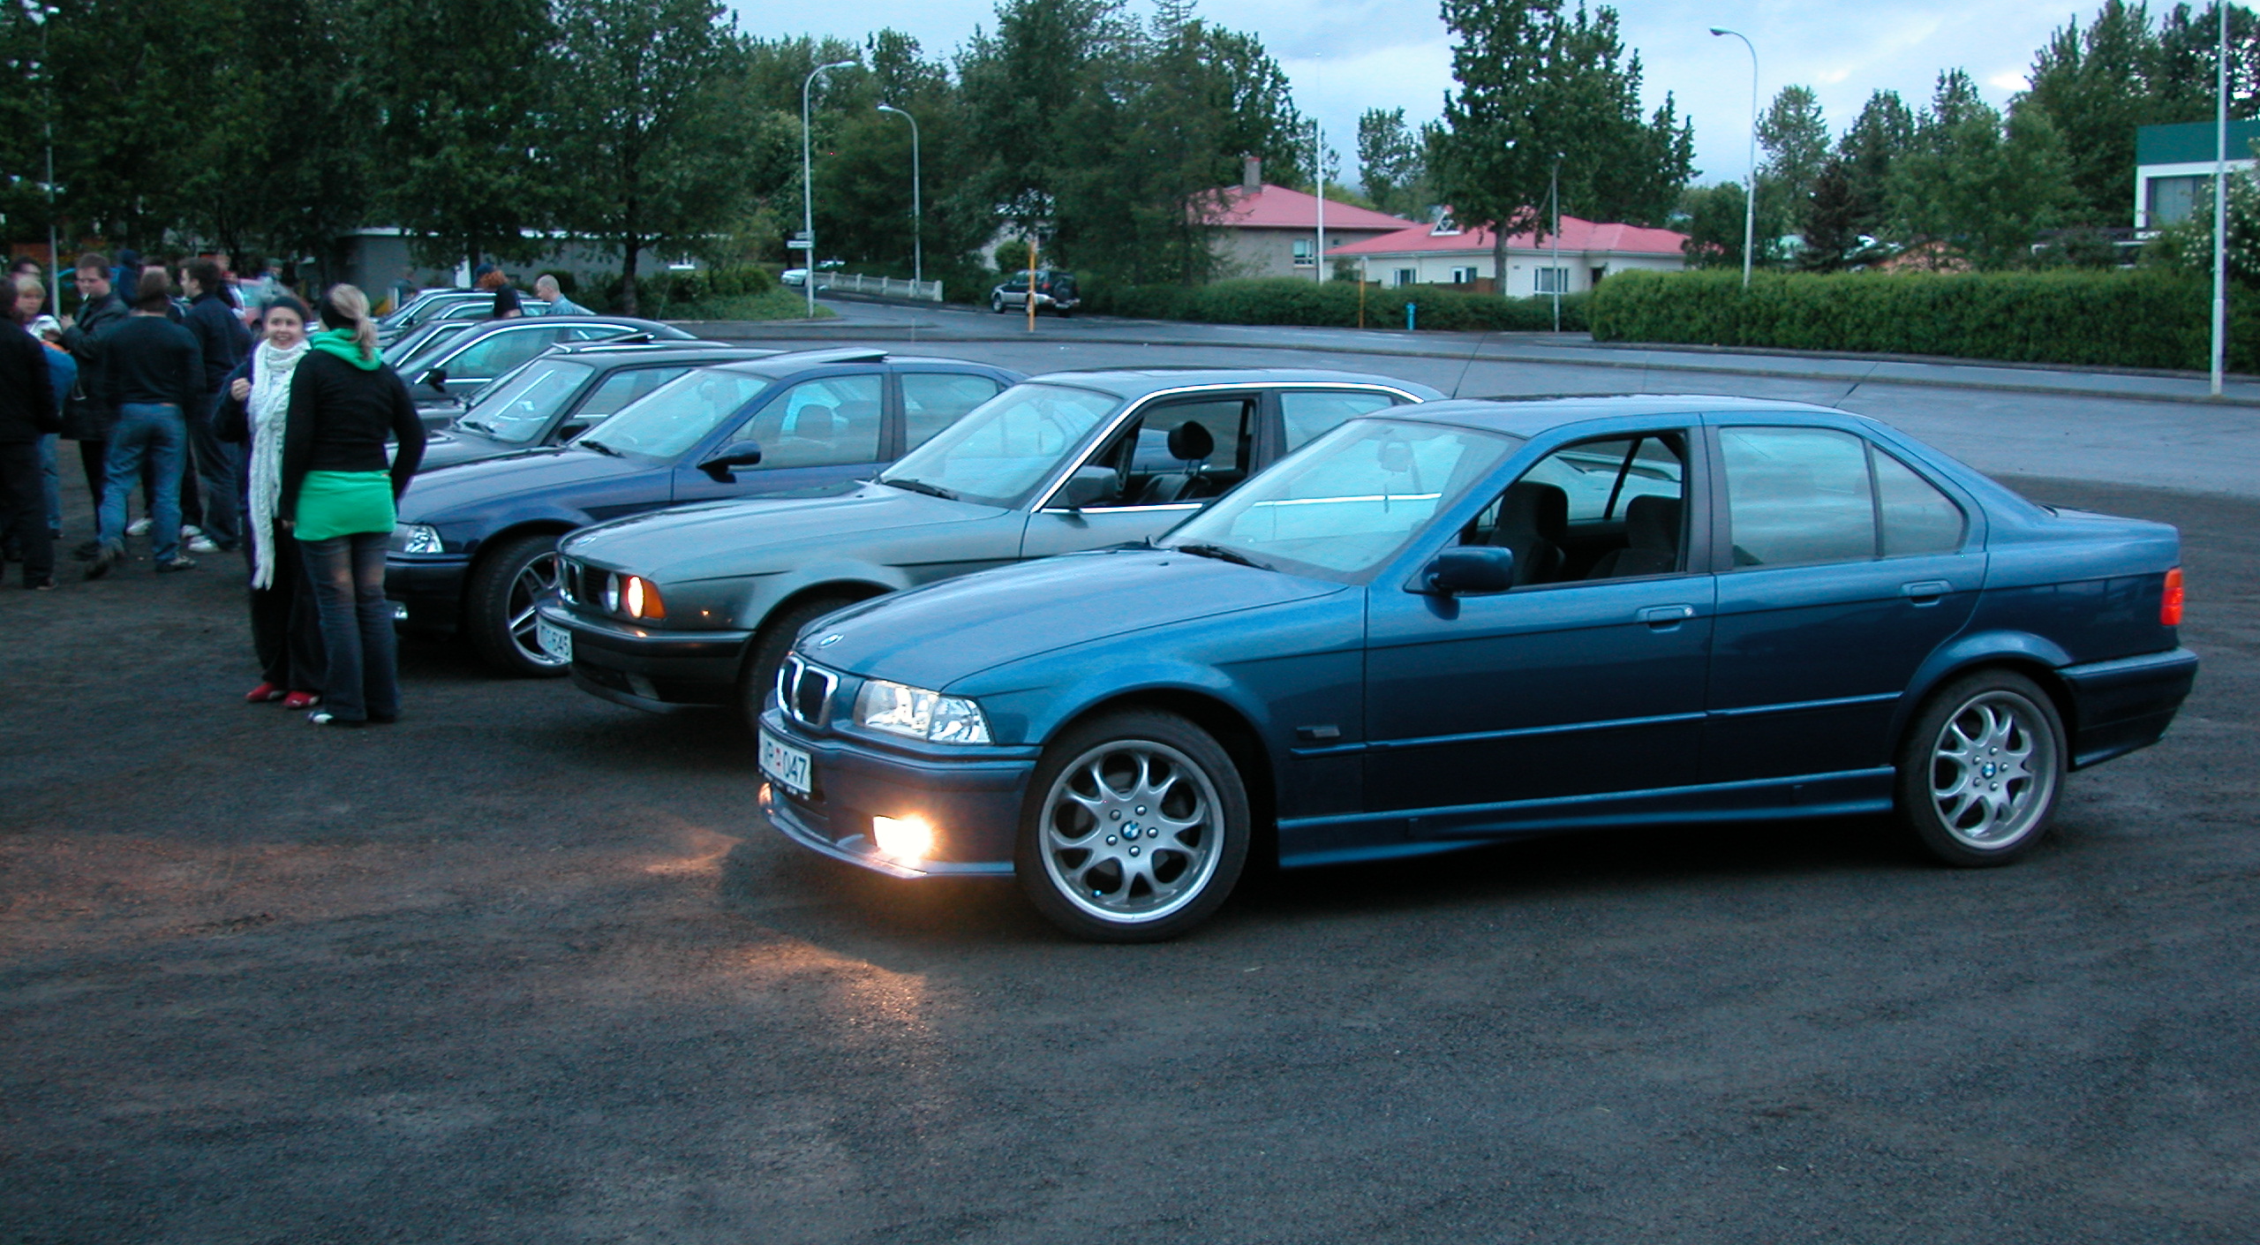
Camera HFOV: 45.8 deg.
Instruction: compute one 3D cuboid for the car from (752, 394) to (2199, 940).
[{"bbox_3d":[1.114,0.007,8.107,4.430,1.370,1.720,-2,7,-21],"label":"car"}]

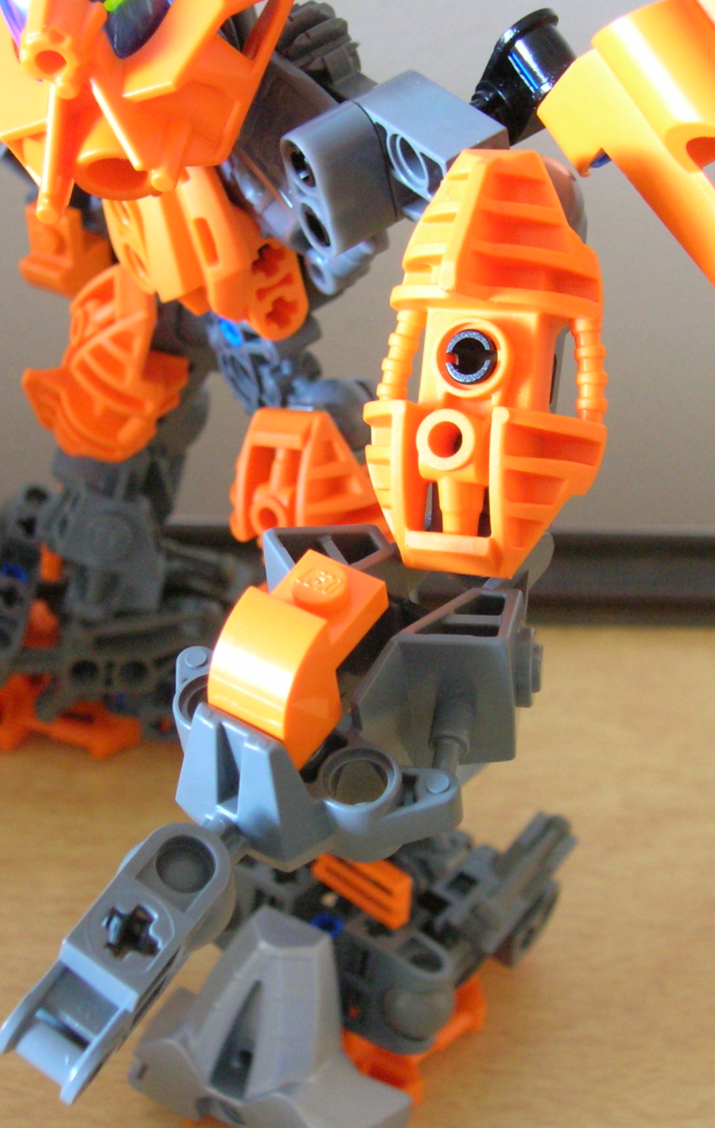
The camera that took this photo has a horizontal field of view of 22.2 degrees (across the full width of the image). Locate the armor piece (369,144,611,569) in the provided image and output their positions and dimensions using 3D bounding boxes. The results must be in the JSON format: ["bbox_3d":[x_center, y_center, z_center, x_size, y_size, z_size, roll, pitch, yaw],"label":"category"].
[{"bbox_3d":[0.012,-0.019,0.171,0.024,0.039,0.013,4,2,25],"label":"armor piece"}]

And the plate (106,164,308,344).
[{"bbox_3d":[-0.020,-0.042,0.236,0.030,0.029,0.016,9,34,33],"label":"plate"}]

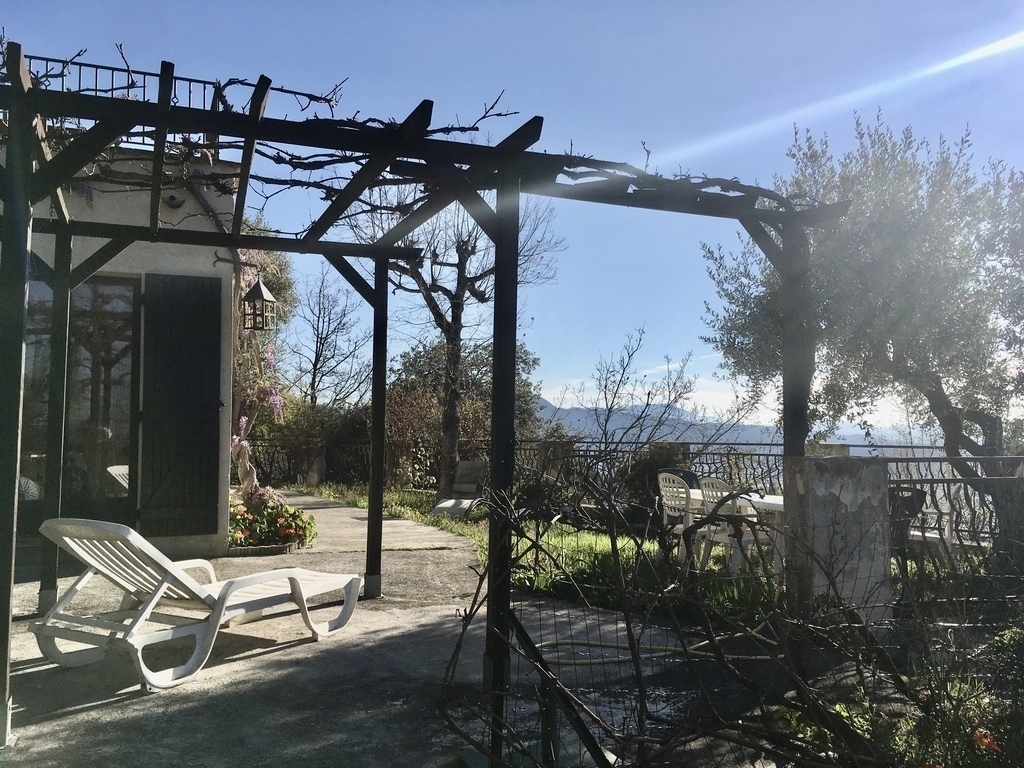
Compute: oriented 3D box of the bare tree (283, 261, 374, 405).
[{"bbox_3d":[-4.361,-0.466,20.500,2.400,4.900,2.300,1,-2,0],"label":"bare tree"}]

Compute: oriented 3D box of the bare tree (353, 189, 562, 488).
[{"bbox_3d":[-0.955,-1.039,14.500,3.600,5.700,3.400,1,-2,0],"label":"bare tree"}]

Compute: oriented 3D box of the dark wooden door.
[{"bbox_3d":[-2.990,0.199,7.750,0.660,2.350,0.060,1,-2,-19],"label":"dark wooden door"}]

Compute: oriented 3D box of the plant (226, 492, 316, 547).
[{"bbox_3d":[-2.355,1.356,8.400,0.880,0.500,0.750,1,-2,-19],"label":"plant"}]

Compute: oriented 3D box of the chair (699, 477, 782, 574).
[{"bbox_3d":[2.015,1.255,7.500,0.570,0.860,0.570,2,-2,-29],"label":"chair"}]

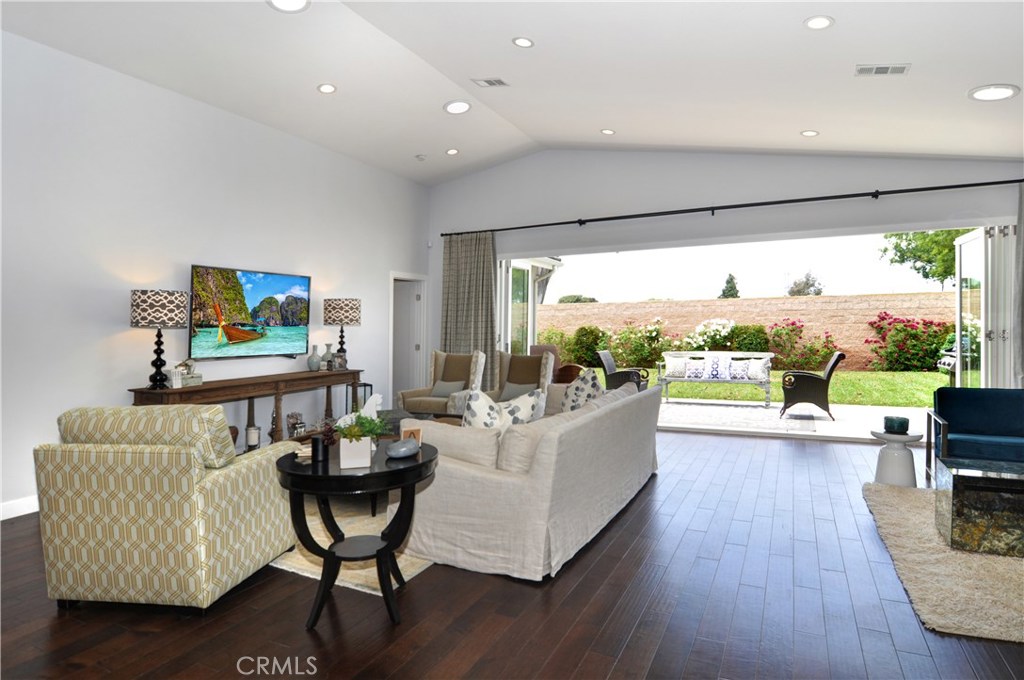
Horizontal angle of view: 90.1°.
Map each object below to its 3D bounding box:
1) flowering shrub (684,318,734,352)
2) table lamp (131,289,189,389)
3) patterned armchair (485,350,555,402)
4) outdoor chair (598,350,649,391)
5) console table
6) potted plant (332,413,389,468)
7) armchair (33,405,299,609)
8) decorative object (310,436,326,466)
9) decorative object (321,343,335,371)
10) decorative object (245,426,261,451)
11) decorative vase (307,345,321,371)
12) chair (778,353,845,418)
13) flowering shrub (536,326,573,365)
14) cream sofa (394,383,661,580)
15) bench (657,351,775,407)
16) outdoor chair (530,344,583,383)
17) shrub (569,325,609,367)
[{"bbox_3d":[5.416,0.129,14.183,1.450,1.380,1.200,0,1,24],"label":"flowering shrub"},{"bbox_3d":[-2.947,-0.013,4.269,0.390,0.820,0.390,1,2,29],"label":"table lamp"},{"bbox_3d":[-0.012,0.677,6.490,0.800,1.060,0.870,0,1,29],"label":"patterned armchair"},{"bbox_3d":[1.890,0.628,8.574,0.790,0.910,0.660,0,2,22],"label":"outdoor chair"},{"bbox_3d":[-2.472,0.817,5.142,0.500,0.850,2.220,0,1,27],"label":"console table"},{"bbox_3d":[-0.674,0.440,2.274,0.225,0.220,0.180,-1,2,-9],"label":"potted plant"},{"bbox_3d":[-1.814,0.819,2.828,0.860,0.950,0.800,0,2,10],"label":"armchair"},{"bbox_3d":[-0.885,0.493,2.362,0.073,0.112,0.073,-1,2,0],"label":"decorative object"},{"bbox_3d":[-2.133,0.204,5.950,0.150,0.300,0.150,0,2,29],"label":"decorative object"},{"bbox_3d":[-2.554,0.981,5.032,0.140,0.250,0.140,1,2,29],"label":"decorative object"},{"bbox_3d":[-2.205,0.198,5.686,0.140,0.285,0.140,1,2,29],"label":"decorative vase"},{"bbox_3d":[4.429,0.653,7.663,0.890,0.980,0.660,1,2,21],"label":"chair"},{"bbox_3d":[1.330,0.219,16.000,1.200,1.300,1.100,0,2,27],"label":"flowering shrub"},{"bbox_3d":[0.328,0.839,3.947,1.020,0.830,2.300,0,1,28],"label":"cream sofa"},{"bbox_3d":[3.718,0.697,9.392,1.880,0.940,0.620,0,1,24],"label":"bench"},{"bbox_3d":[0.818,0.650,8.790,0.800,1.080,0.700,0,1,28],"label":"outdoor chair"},{"bbox_3d":[2.304,0.172,15.200,1.200,1.300,1.150,1,2,29],"label":"shrub"}]

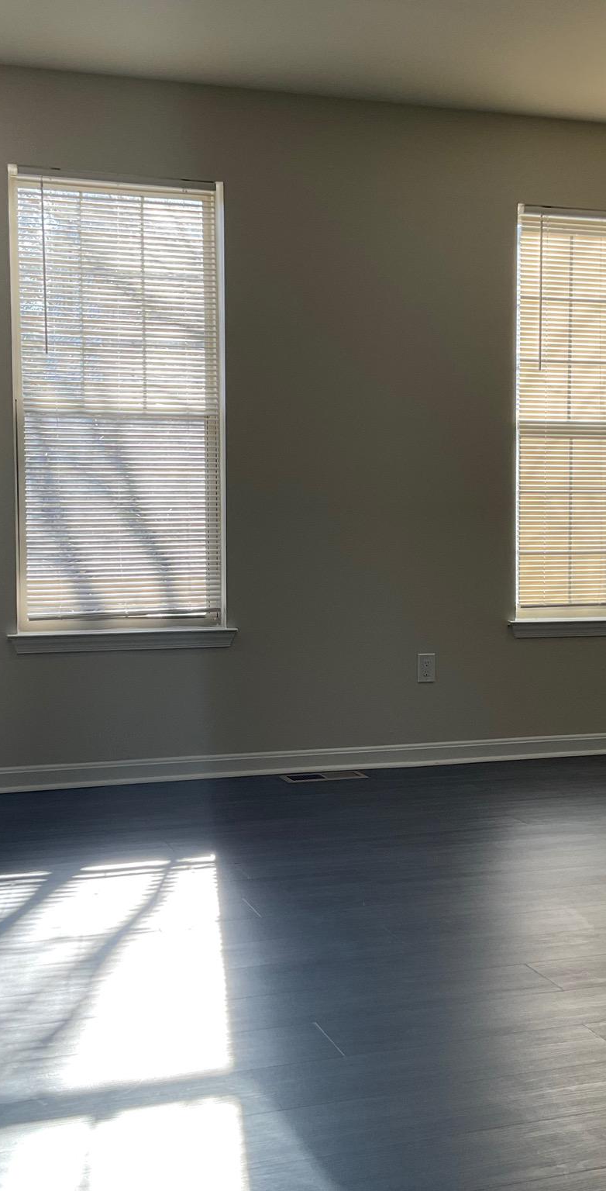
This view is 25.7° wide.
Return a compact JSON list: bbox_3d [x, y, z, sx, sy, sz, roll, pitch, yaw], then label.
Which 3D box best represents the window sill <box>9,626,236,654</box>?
[{"bbox_3d":[-0.693,0.167,5.136,0.885,0.079,0.100,-1,3,-18],"label":"window sill"}]

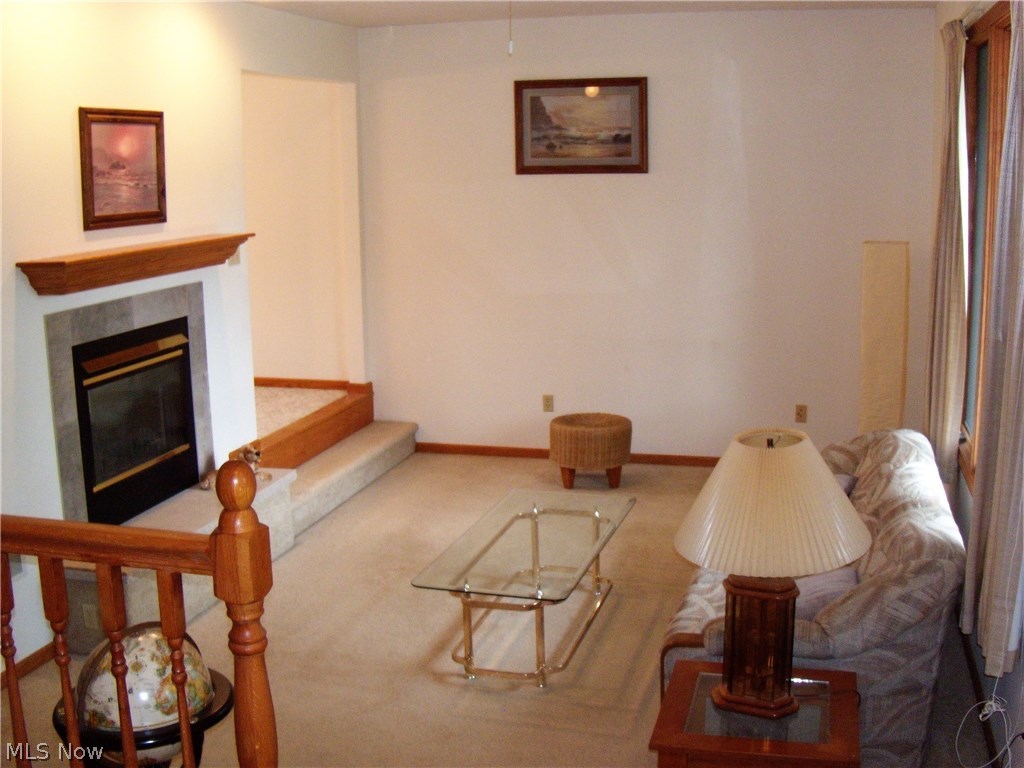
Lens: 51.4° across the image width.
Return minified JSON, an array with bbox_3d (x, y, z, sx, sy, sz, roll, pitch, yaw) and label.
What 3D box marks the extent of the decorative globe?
[{"bbox_3d":[-0.809,0.678,2.343,0.315,0.315,0.315,2,12,16],"label":"decorative globe"}]

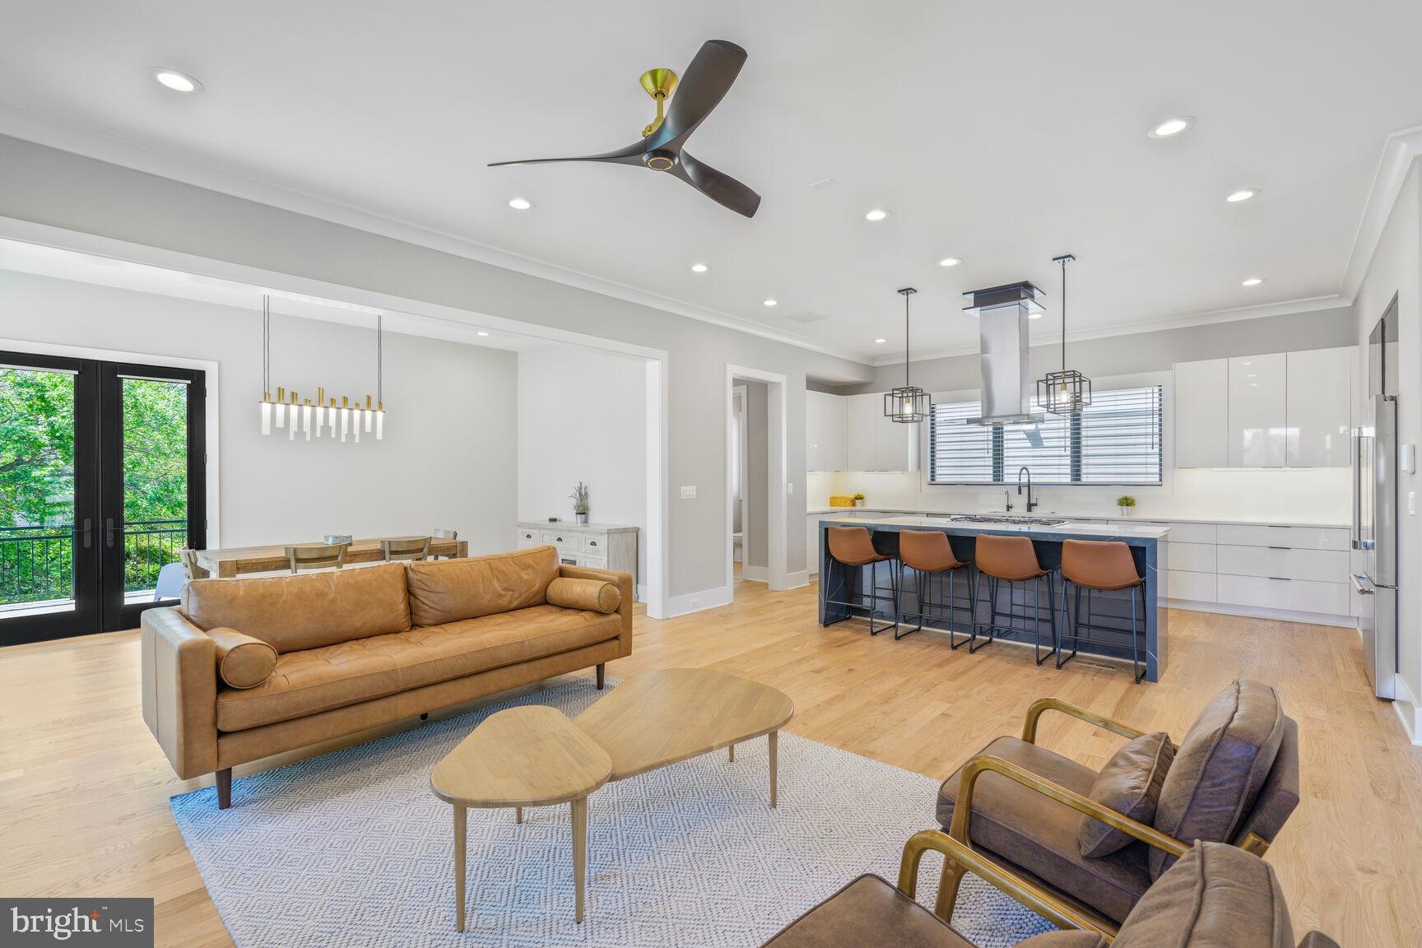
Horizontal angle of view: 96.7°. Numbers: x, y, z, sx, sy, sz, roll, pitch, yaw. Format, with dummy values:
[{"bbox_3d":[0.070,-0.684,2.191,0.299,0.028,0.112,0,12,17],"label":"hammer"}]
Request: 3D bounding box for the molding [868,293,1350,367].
[{"bbox_3d":[4.185,-1.623,7.556,4.900,0.100,0.105,0,0,42],"label":"molding"}]

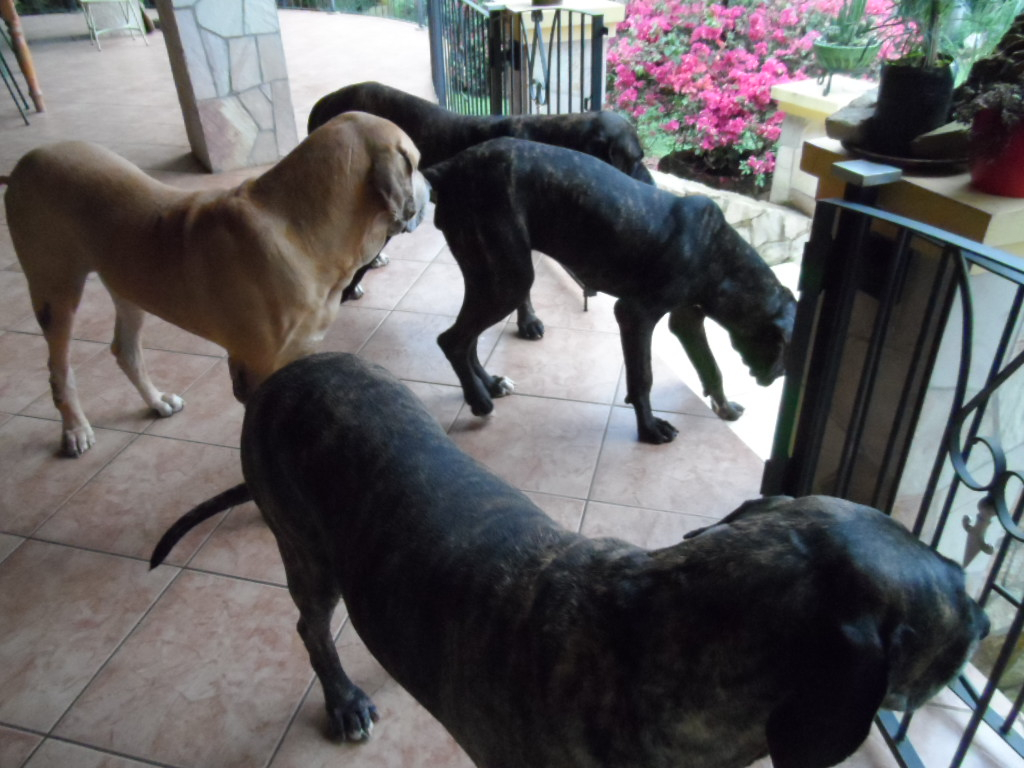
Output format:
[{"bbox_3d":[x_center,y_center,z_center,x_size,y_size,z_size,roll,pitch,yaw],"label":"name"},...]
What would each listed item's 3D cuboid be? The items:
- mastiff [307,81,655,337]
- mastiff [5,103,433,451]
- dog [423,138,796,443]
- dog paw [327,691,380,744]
[{"bbox_3d":[-0.123,-0.597,2.314,1.168,0.705,0.328,10,37,17],"label":"mastiff"},{"bbox_3d":[-0.694,-0.203,1.669,1.054,0.832,0.320,4,35,9],"label":"mastiff"},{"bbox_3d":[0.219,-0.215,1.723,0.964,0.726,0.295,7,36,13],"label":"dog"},{"bbox_3d":[-0.272,0.567,1.215,0.078,0.053,0.094,-21,39,-25],"label":"dog paw"}]

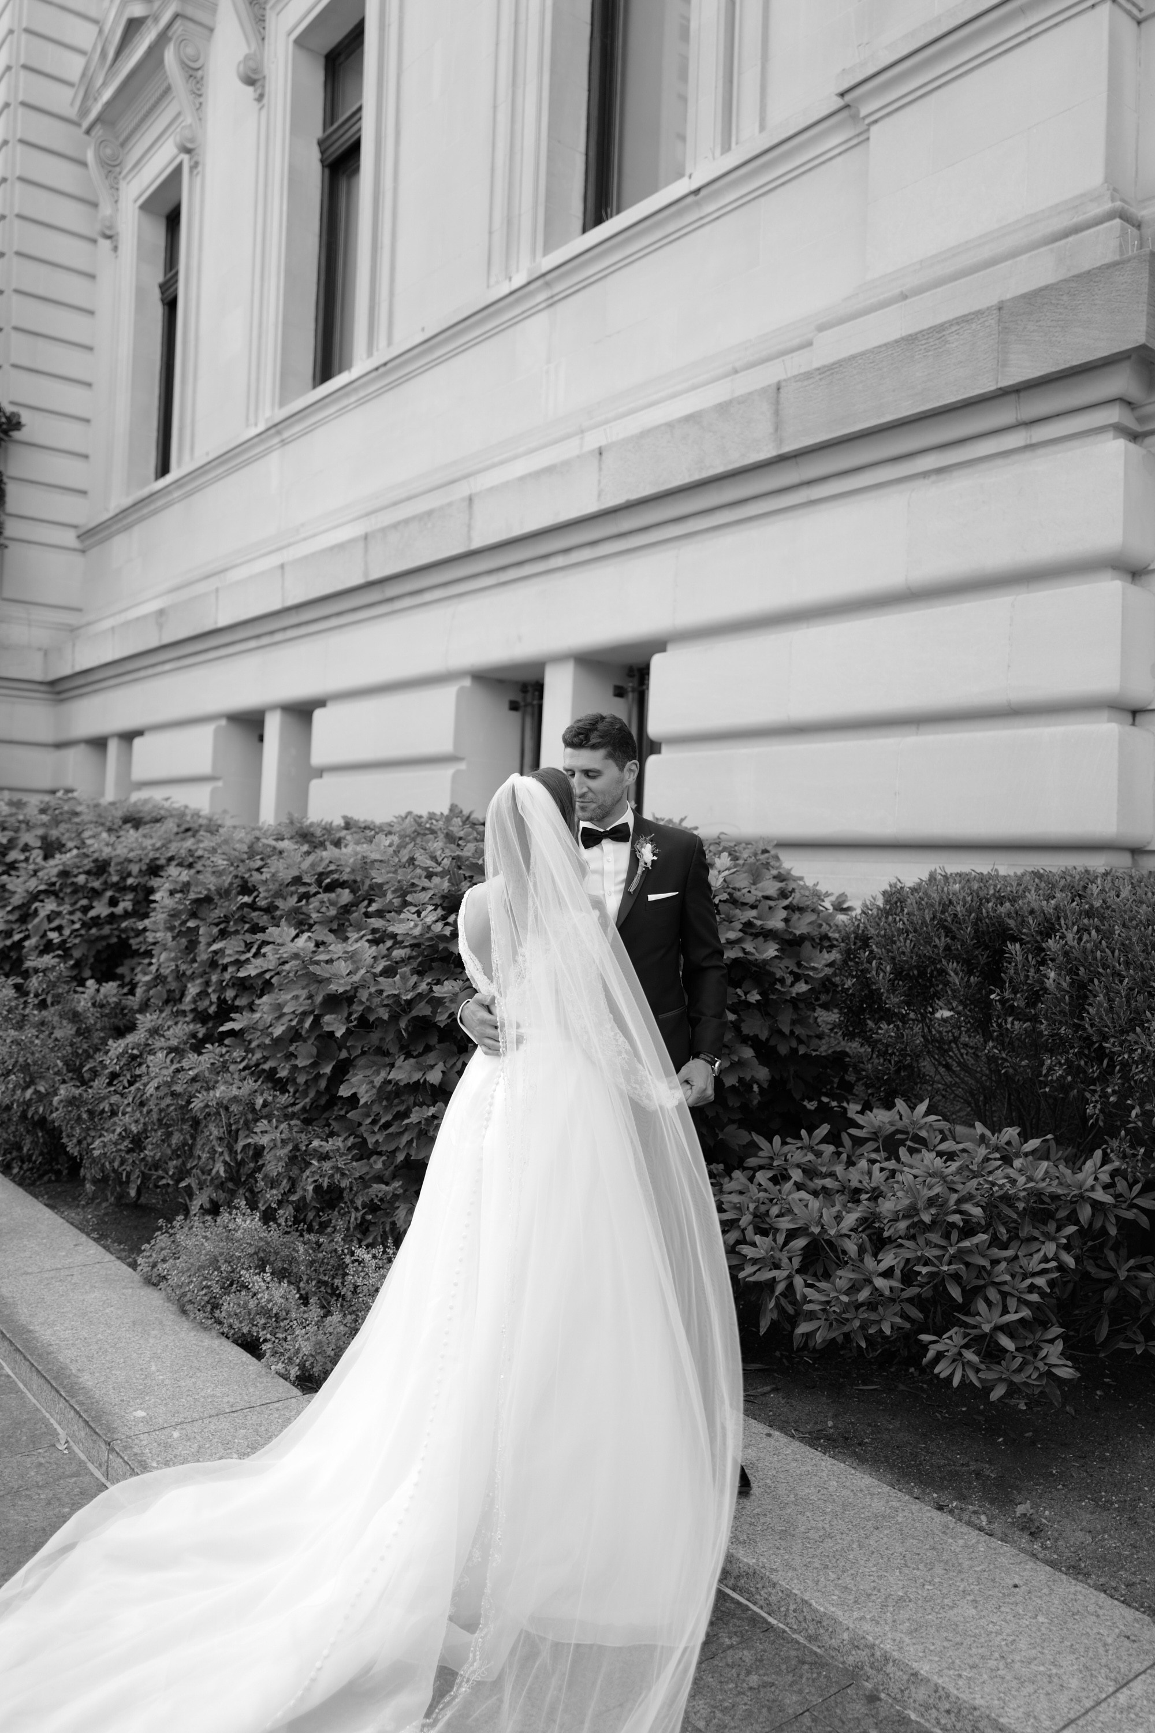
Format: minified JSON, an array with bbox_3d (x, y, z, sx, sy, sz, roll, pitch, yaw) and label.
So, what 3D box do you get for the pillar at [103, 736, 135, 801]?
[{"bbox_3d":[-4.930,-0.785,14.842,0.432,1.249,0.312,2,0,-38],"label":"pillar"}]

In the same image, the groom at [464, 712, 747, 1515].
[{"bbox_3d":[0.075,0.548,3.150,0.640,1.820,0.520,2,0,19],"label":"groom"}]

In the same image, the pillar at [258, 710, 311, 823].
[{"bbox_3d":[-2.451,-0.710,11.617,0.432,1.249,0.322,2,0,-38],"label":"pillar"}]

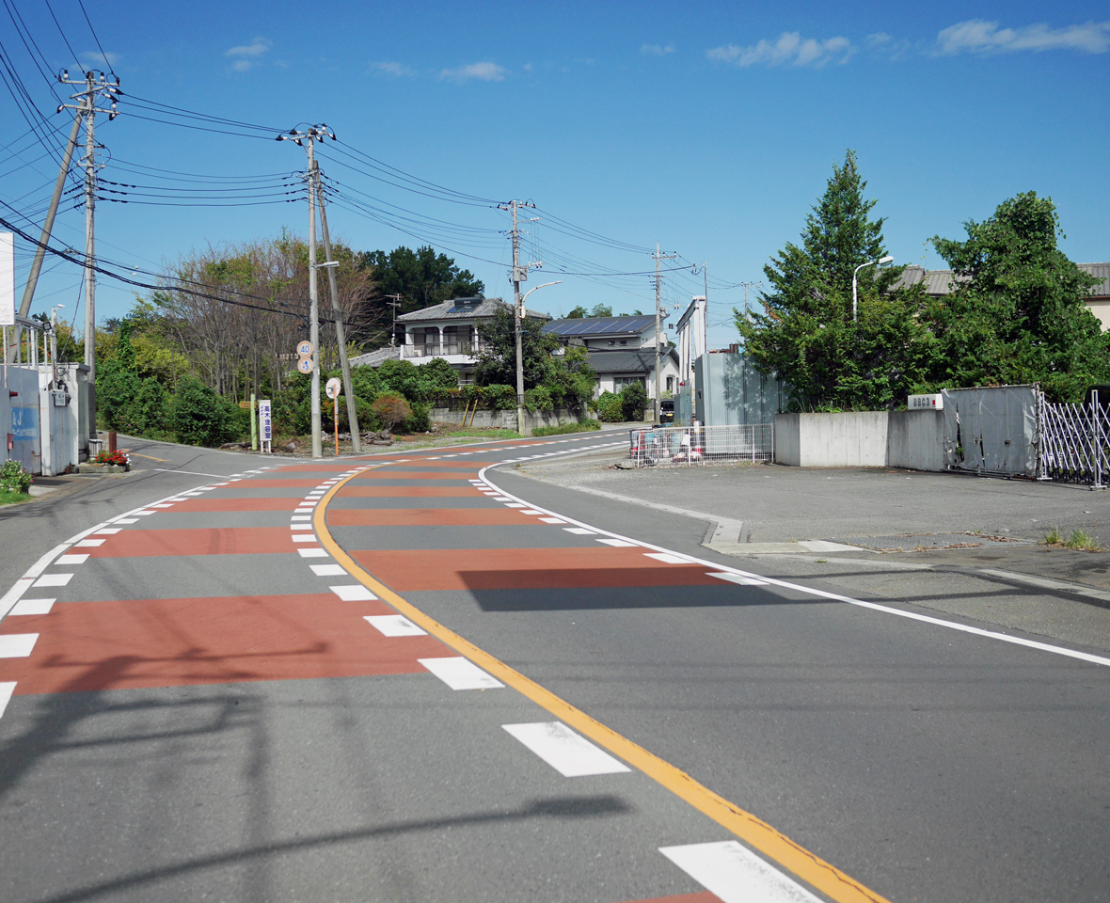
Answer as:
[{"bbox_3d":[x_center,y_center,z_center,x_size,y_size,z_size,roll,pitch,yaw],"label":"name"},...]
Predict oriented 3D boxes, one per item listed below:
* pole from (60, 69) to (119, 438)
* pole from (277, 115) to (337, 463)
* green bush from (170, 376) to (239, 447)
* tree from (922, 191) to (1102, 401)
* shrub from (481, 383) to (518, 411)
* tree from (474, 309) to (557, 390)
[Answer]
[{"bbox_3d":[-15.479,-6.464,46.300,1.850,12.580,0.800,-1,1,-5],"label":"pole"},{"bbox_3d":[-9.442,-6.074,53.000,1.850,12.756,1.050,0,2,30],"label":"pole"},{"bbox_3d":[-15.070,-1.704,60.000,2.900,3.042,2.700,-1,1,0],"label":"green bush"},{"bbox_3d":[13.950,-4.382,42.500,5.400,7.183,5.200,-1,1,0],"label":"tree"},{"bbox_3d":[-3.097,-3.019,77.000,1.850,1.613,1.500,0,1,10],"label":"shrub"},{"bbox_3d":[-2.273,-5.339,81.000,4.300,5.913,4.200,0,1,10],"label":"tree"}]

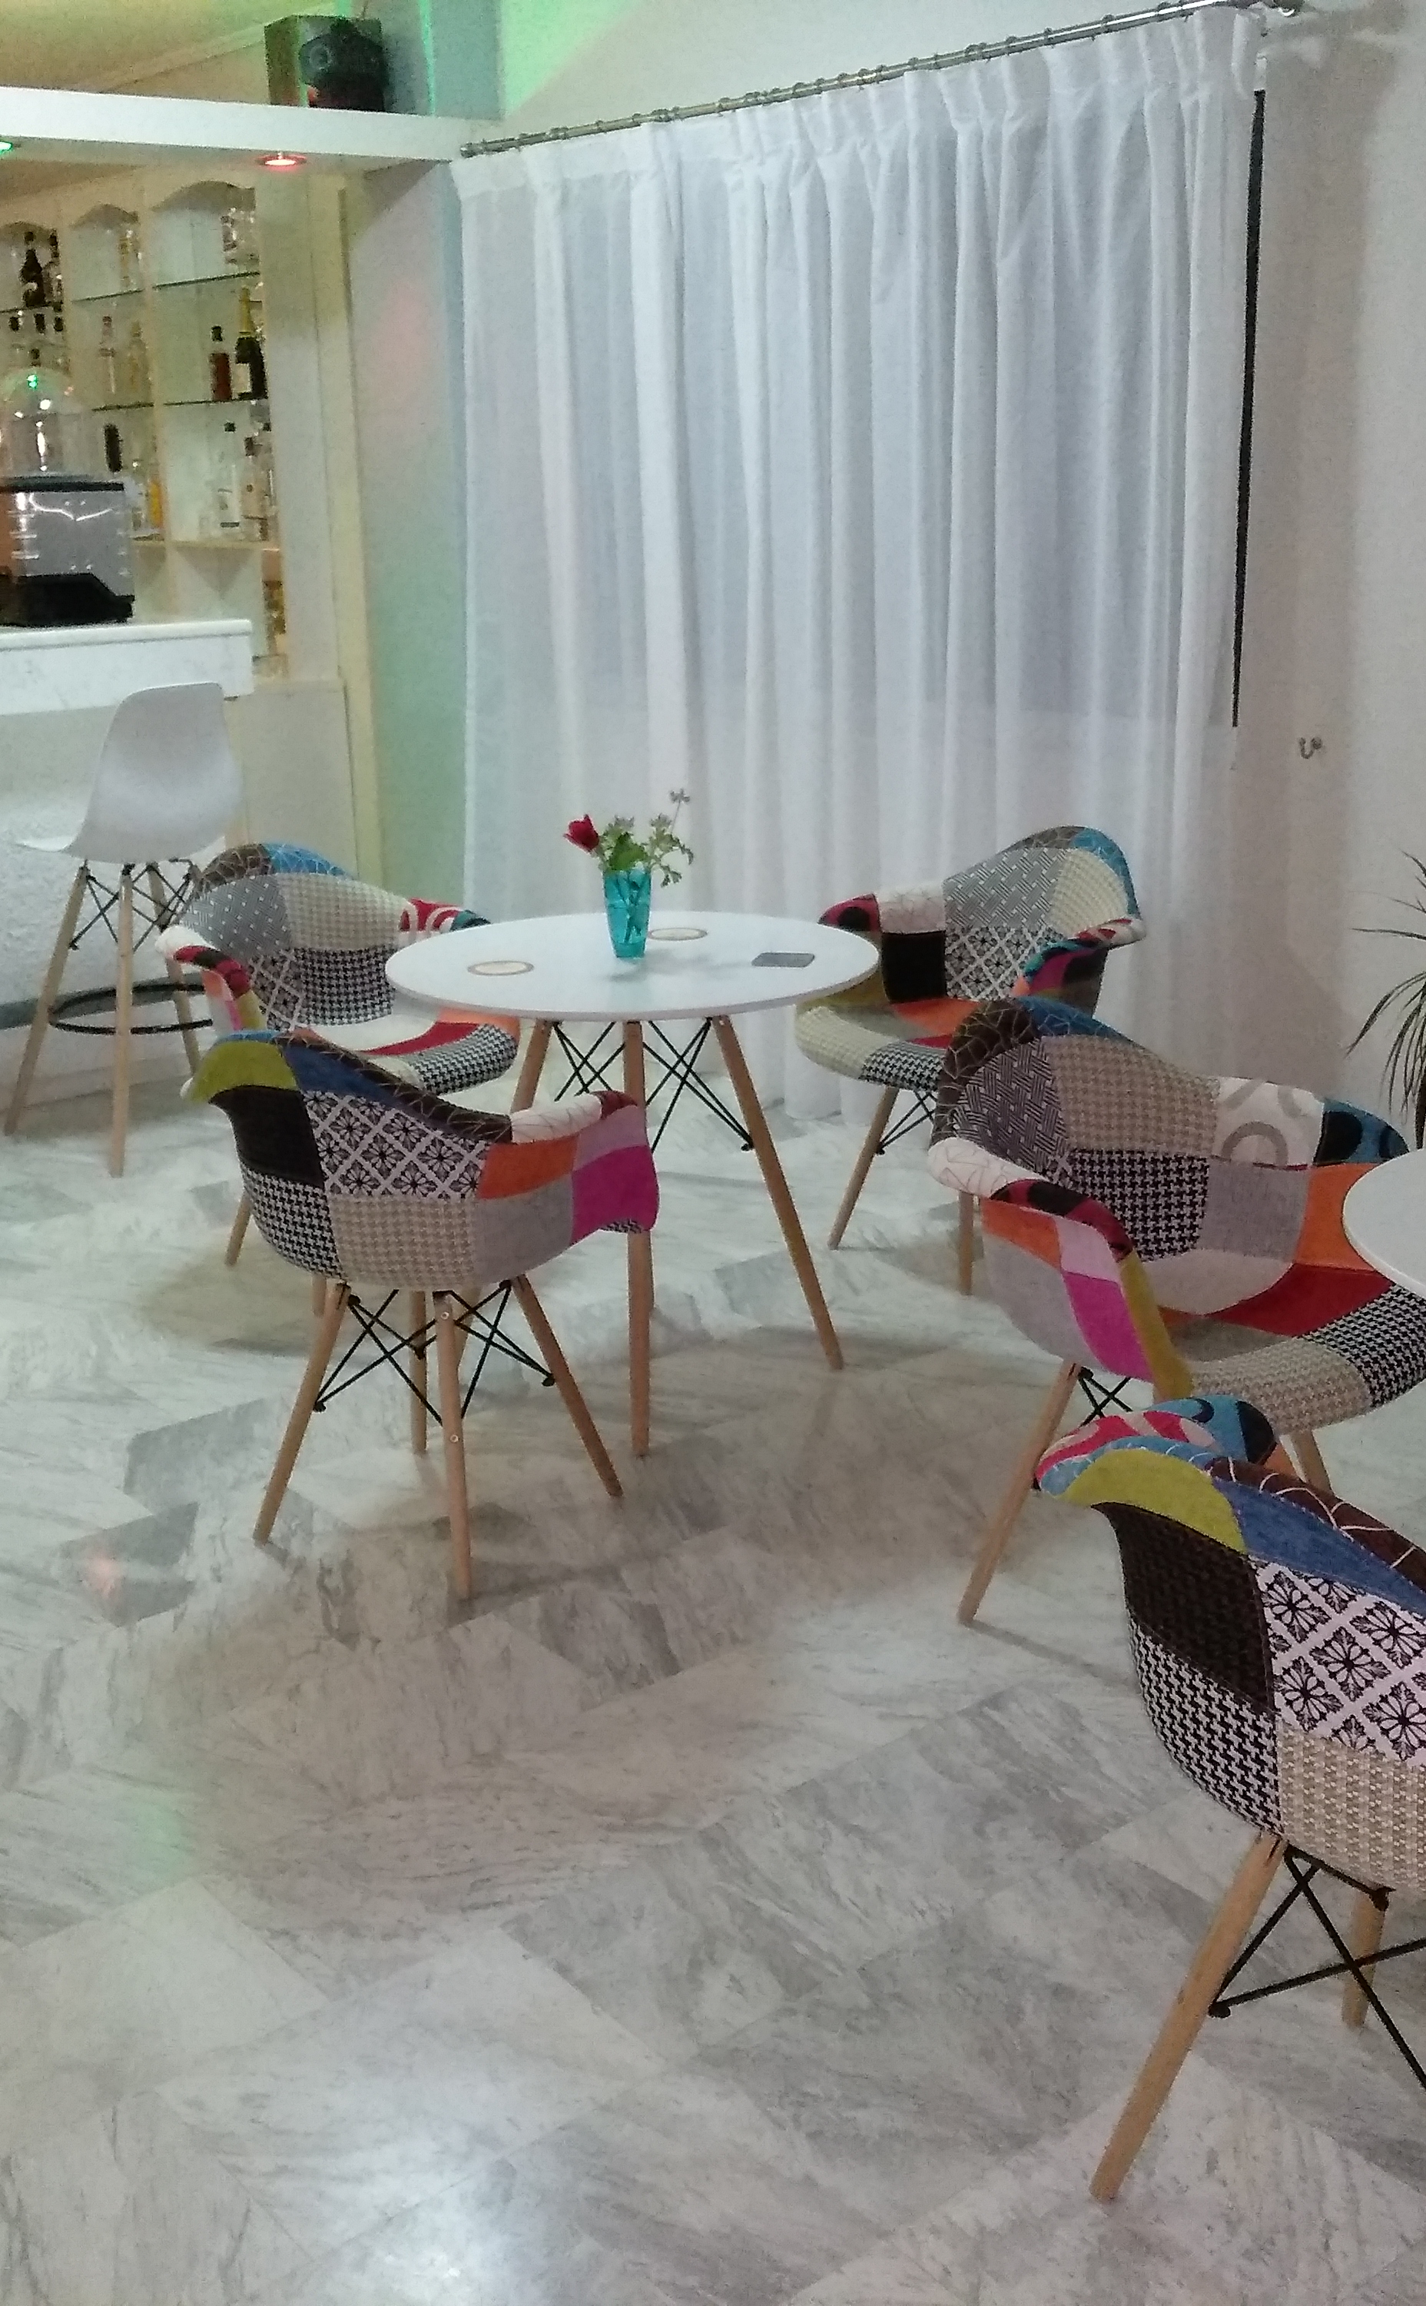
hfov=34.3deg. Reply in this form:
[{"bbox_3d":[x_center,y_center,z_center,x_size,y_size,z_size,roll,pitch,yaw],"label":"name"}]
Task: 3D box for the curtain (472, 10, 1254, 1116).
[{"bbox_3d":[0.177,-1.182,5.273,0.140,2.240,2.420,-17,22,-42],"label":"curtain"}]

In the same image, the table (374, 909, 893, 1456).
[{"bbox_3d":[-0.126,0.033,3.849,0.800,0.730,0.800,-1,16,0],"label":"table"}]

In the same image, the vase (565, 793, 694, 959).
[{"bbox_3d":[-0.132,-0.448,3.743,0.205,0.262,0.180,-2,16,0],"label":"vase"}]

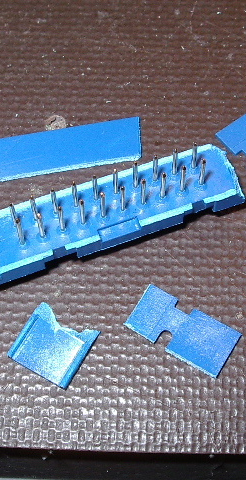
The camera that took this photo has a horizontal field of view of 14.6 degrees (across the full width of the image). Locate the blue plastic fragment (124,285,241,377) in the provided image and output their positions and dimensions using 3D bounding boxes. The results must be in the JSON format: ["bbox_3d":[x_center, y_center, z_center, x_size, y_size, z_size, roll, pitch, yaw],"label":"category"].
[{"bbox_3d":[0.007,0.011,0.113,0.013,0.001,0.006,29,66,15],"label":"blue plastic fragment"}]

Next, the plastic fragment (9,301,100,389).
[{"bbox_3d":[-0.008,0.012,0.112,0.008,0.001,0.008,28,66,15],"label":"plastic fragment"}]

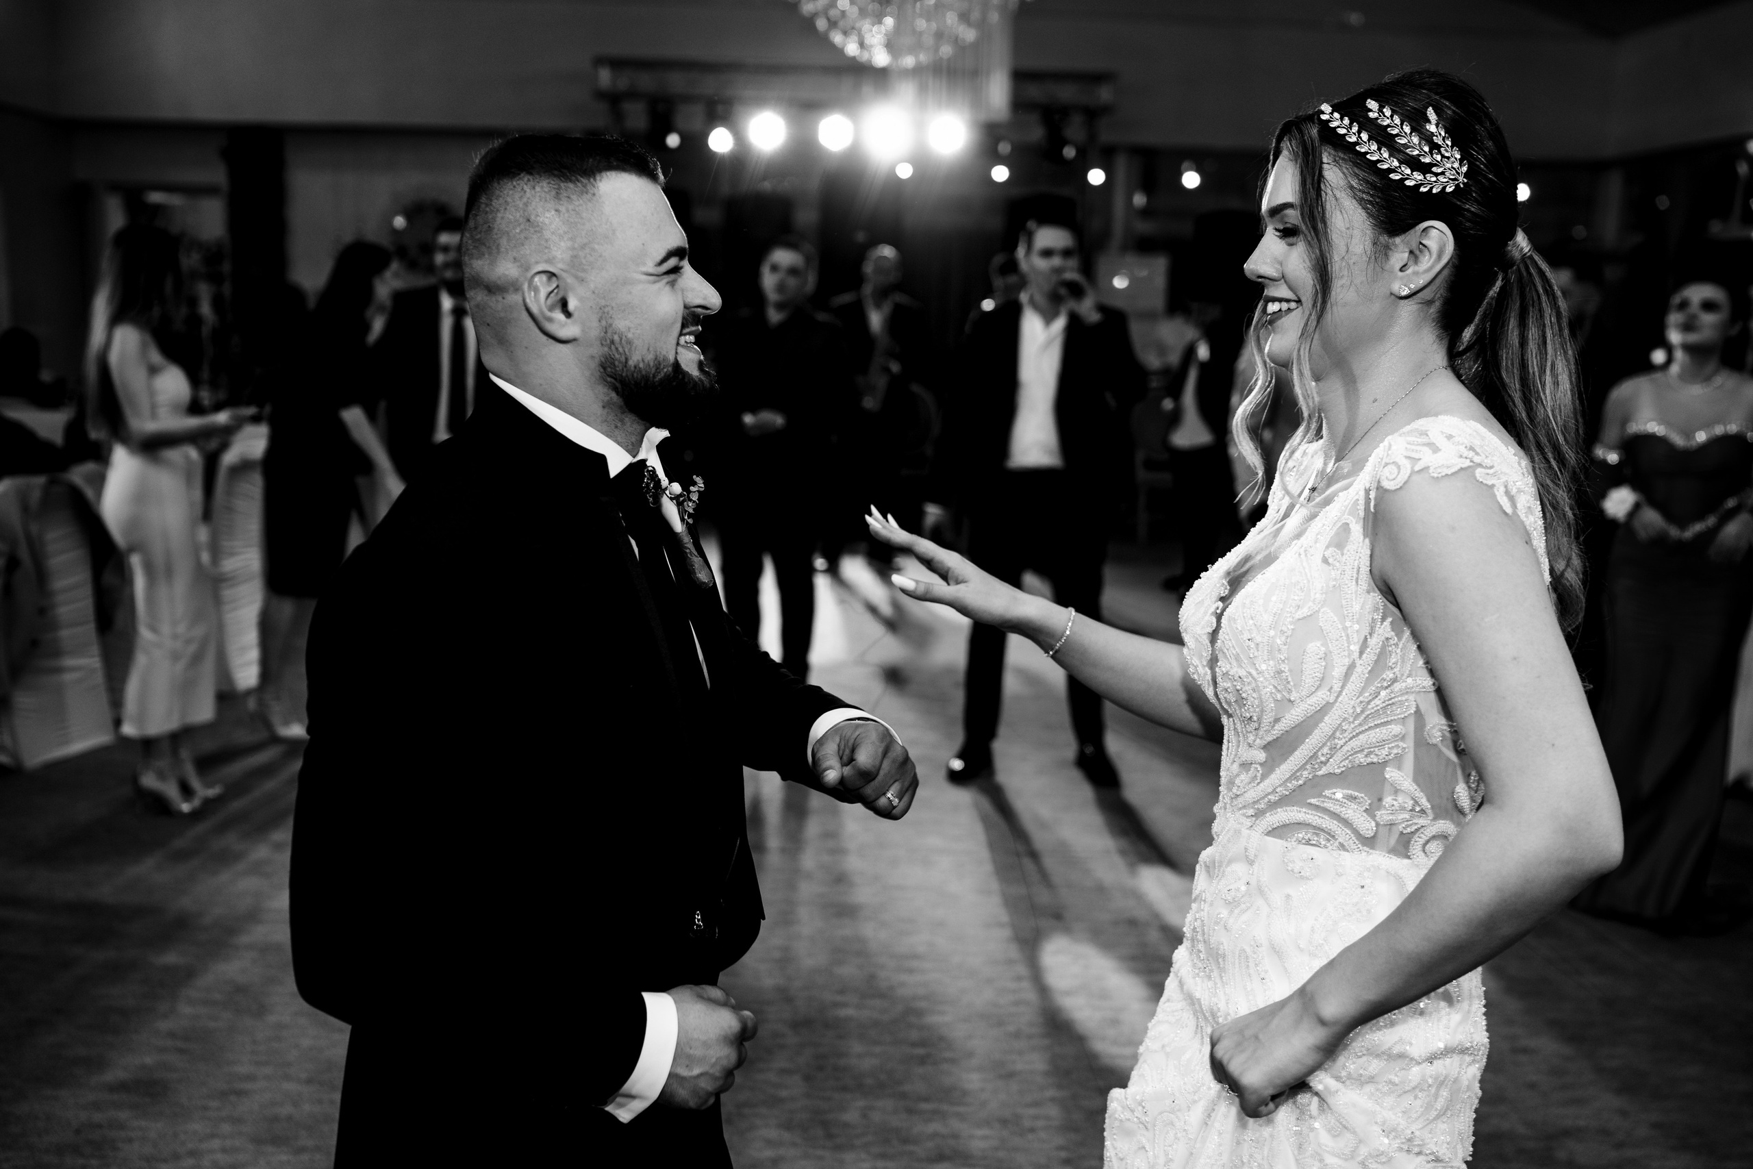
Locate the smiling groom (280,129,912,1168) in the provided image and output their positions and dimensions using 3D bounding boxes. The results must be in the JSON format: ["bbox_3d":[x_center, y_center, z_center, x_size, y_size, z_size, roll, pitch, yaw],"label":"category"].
[{"bbox_3d":[-0.264,0.416,1.710,0.600,1.700,0.560,4,10,18],"label":"smiling groom"}]

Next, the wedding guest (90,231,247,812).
[{"bbox_3d":[-2.097,-0.186,5.064,0.480,1.710,0.430,3,10,10],"label":"wedding guest"}]

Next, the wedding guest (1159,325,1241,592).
[{"bbox_3d":[1.796,-0.706,9.406,0.480,1.460,0.340,6,11,28],"label":"wedding guest"}]

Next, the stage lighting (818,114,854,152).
[{"bbox_3d":[-0.246,-2.758,10.391,0.240,0.270,0.250,0,21,-3],"label":"stage lighting"}]

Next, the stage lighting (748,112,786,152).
[{"bbox_3d":[-0.664,-2.758,10.392,0.240,0.270,0.250,0,21,-4],"label":"stage lighting"}]

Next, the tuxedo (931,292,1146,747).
[{"bbox_3d":[0.523,-0.160,5.576,0.680,1.460,0.420,2,10,5],"label":"tuxedo"}]

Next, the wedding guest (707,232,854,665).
[{"bbox_3d":[-0.337,-0.332,6.005,0.550,1.746,0.380,3,10,9],"label":"wedding guest"}]

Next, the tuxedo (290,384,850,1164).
[{"bbox_3d":[-0.306,0.549,1.732,0.540,1.430,0.550,4,10,18],"label":"tuxedo"}]

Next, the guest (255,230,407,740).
[{"bbox_3d":[-1.883,-0.307,5.872,0.490,1.670,0.430,2,10,3],"label":"guest"}]

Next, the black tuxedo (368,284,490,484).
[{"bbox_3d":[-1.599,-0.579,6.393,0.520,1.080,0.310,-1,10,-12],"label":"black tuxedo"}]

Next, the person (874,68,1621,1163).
[{"bbox_3d":[0.326,0.427,1.559,0.640,1.740,0.560,-2,10,-18],"label":"person"}]

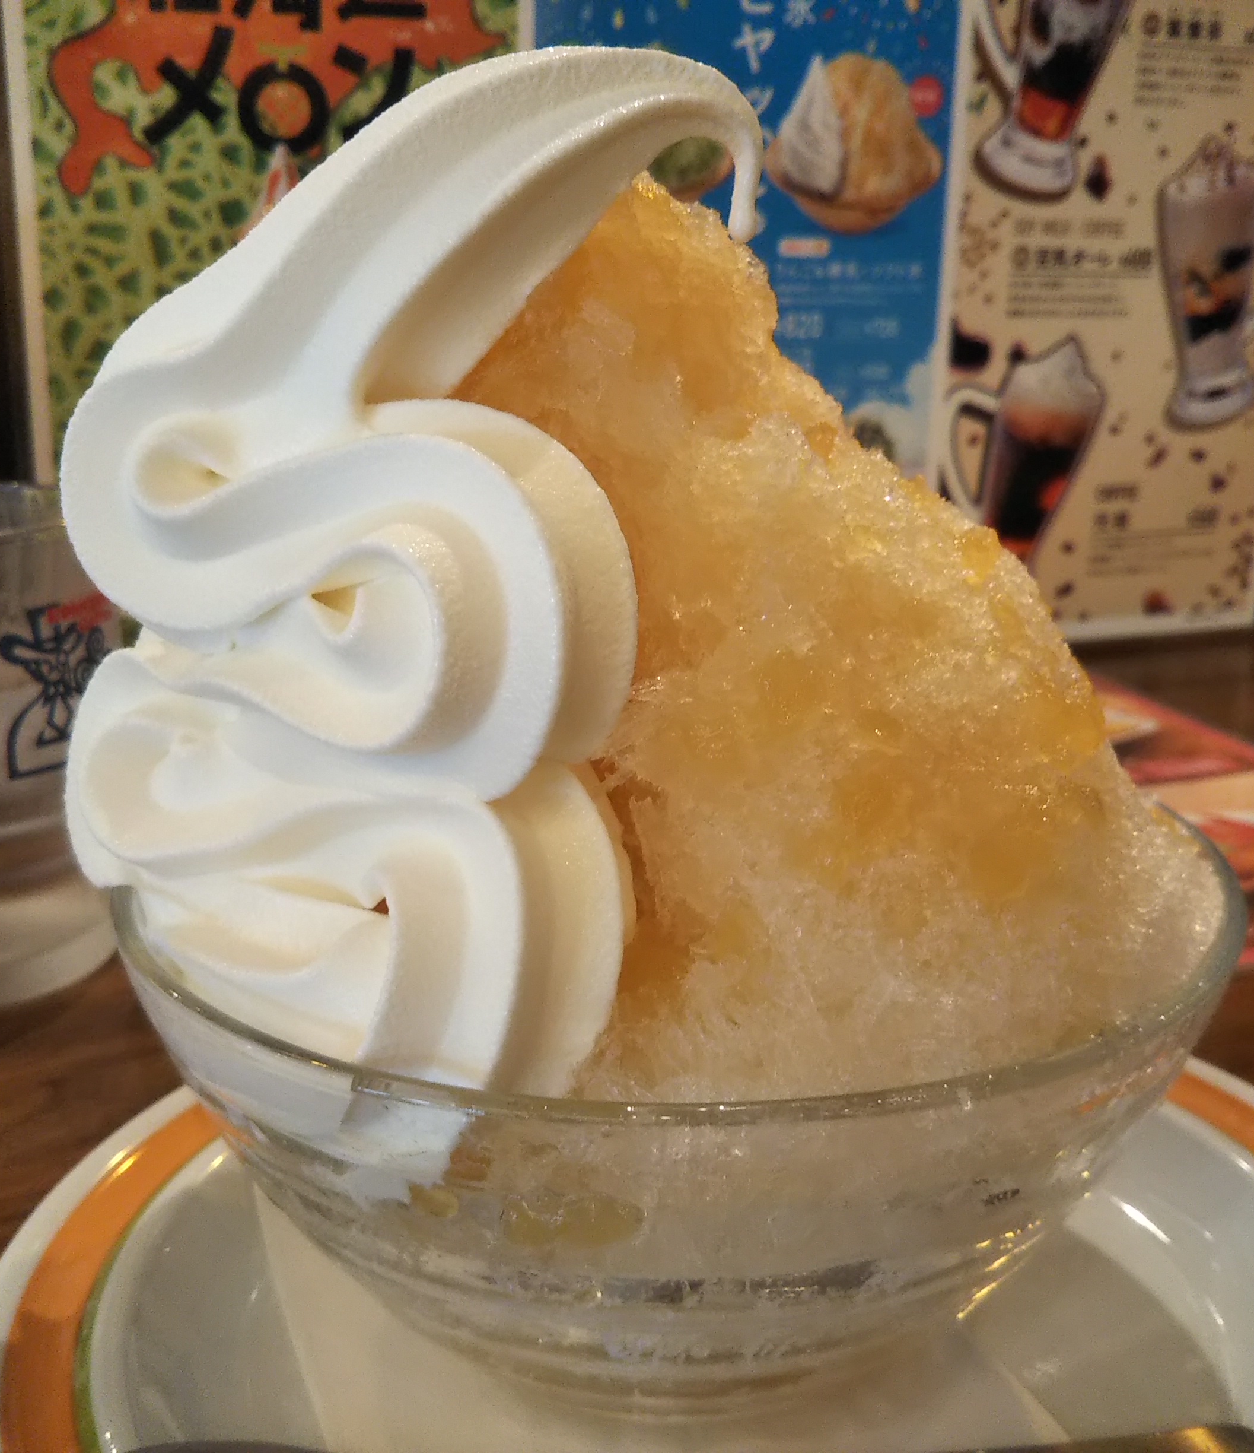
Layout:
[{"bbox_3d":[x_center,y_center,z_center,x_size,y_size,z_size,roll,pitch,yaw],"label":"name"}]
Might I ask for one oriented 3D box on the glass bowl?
[{"bbox_3d":[0.006,0.045,0.233,0.144,0.063,0.144,0,16,0],"label":"glass bowl"}]

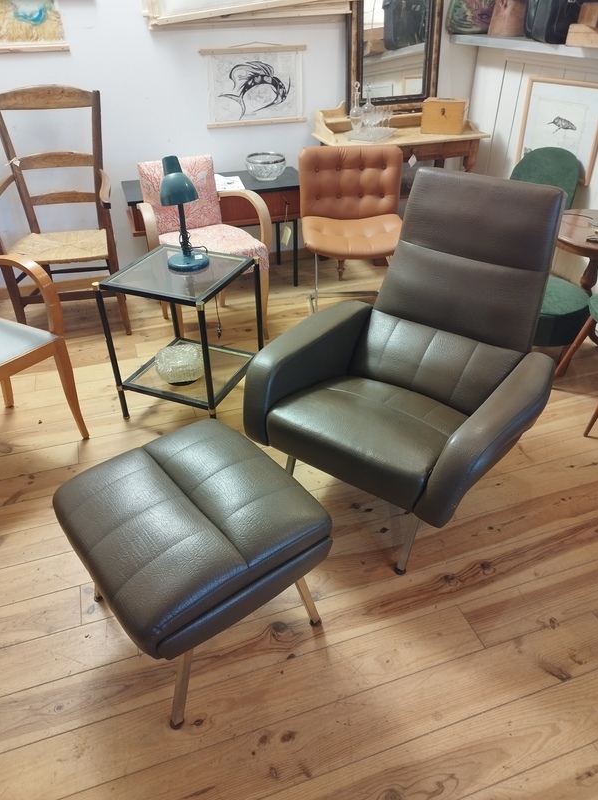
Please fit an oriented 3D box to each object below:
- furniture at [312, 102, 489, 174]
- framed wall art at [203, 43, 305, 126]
[{"bbox_3d":[0.600,-1.315,3.431,0.980,0.945,0.450,-12,37,-15],"label":"furniture"},{"bbox_3d":[-0.233,-1.720,3.071,0.580,0.374,0.020,-12,37,-15],"label":"framed wall art"}]

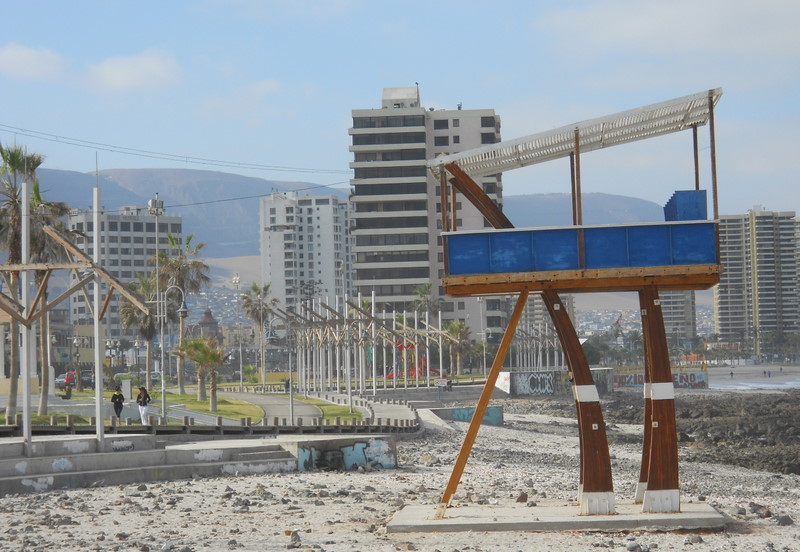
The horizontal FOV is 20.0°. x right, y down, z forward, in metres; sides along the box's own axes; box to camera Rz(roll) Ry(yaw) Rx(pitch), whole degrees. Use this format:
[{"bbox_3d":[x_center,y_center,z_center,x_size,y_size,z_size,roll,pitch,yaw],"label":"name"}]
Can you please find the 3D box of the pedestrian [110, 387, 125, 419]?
[{"bbox_3d":[-12.460,5.718,100.000,0.560,1.660,0.400,-2,-2,3],"label":"pedestrian"}]

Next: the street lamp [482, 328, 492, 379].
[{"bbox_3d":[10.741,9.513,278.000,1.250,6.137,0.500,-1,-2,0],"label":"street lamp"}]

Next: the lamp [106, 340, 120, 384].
[{"bbox_3d":[-36.306,10.898,287.000,1.600,5.829,1.200,-1,-2,0],"label":"lamp"}]

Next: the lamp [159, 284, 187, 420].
[{"bbox_3d":[-10.001,3.466,100.000,1.400,6.100,0.650,-1,-2,0],"label":"lamp"}]

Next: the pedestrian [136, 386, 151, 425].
[{"bbox_3d":[-10.860,5.532,96.000,0.560,1.670,0.420,-2,-2,14],"label":"pedestrian"}]

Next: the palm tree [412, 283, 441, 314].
[{"bbox_3d":[3.709,7.087,300.000,4.100,12.400,4.100,-1,-2,0],"label":"palm tree"}]

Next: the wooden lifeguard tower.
[{"bbox_3d":[4.409,0.838,56.329,6.897,10.074,6.200,-2,-2,4],"label":"wooden lifeguard tower"}]

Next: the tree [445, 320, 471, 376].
[{"bbox_3d":[7.515,9.410,296.000,3.400,7.319,3.400,-1,-2,0],"label":"tree"}]

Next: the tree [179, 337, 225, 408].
[{"bbox_3d":[-11.685,5.798,134.000,2.700,4.250,2.700,-1,-2,0],"label":"tree"}]

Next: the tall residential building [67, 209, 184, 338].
[{"bbox_3d":[-67.219,3.798,555.000,21.000,41.000,18.000,0,-3,-38],"label":"tall residential building"}]

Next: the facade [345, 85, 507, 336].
[{"bbox_3d":[4.566,-7.388,376.000,24.000,46.000,20.000,-2,-2,5],"label":"facade"}]

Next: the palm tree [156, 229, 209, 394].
[{"bbox_3d":[-16.920,2.931,177.000,4.220,12.661,4.220,-1,-2,0],"label":"palm tree"}]

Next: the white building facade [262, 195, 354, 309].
[{"bbox_3d":[-27.743,1.632,672.000,23.000,52.500,23.000,-2,-2,12],"label":"white building facade"}]

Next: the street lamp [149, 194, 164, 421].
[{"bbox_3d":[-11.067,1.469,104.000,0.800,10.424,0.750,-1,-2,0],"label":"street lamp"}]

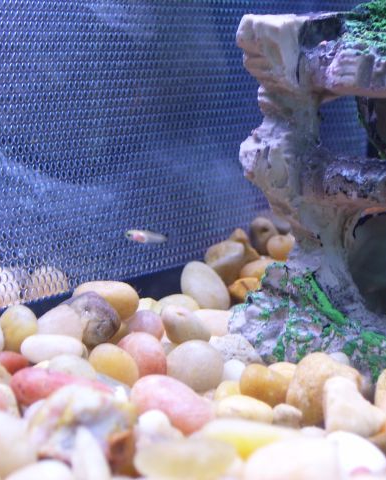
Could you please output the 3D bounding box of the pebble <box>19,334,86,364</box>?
[{"bbox_3d":[-0.046,0.035,0.420,0.022,0.009,0.013,0,10,5],"label":"pebble"}]

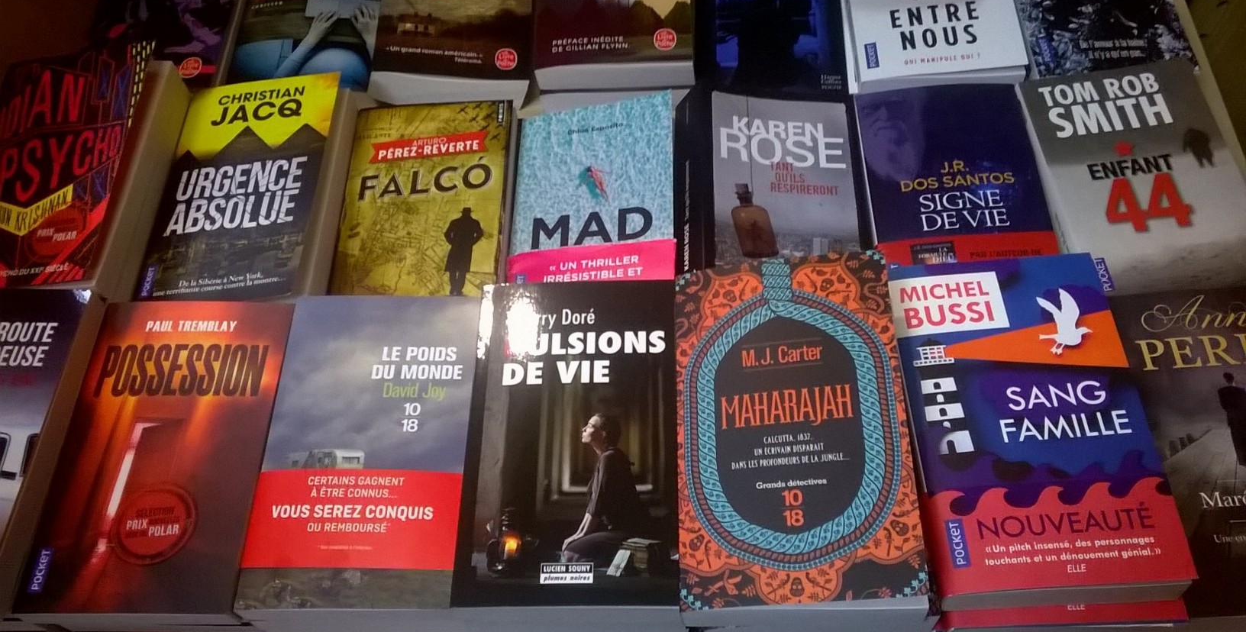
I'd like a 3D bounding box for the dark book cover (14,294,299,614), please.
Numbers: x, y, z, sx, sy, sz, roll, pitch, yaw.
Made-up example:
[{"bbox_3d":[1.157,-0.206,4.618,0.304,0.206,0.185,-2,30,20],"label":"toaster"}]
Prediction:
[{"bbox_3d":[-0.242,0.074,0.552,0.108,0.021,0.177,0,59,0],"label":"dark book cover"}]

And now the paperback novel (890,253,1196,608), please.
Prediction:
[{"bbox_3d":[0.198,0.052,0.510,0.108,0.026,0.177,-5,57,6],"label":"paperback novel"}]

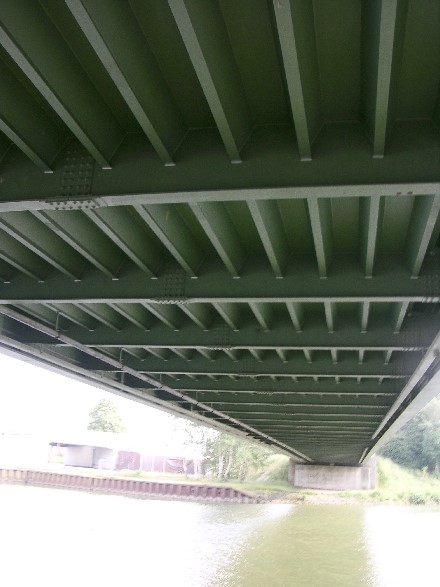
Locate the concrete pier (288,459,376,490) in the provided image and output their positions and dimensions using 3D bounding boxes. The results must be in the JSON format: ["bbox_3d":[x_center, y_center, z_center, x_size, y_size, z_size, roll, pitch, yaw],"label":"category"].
[{"bbox_3d":[15.911,25.581,83.775,11.900,4.100,3.800,0,-17,12],"label":"concrete pier"}]

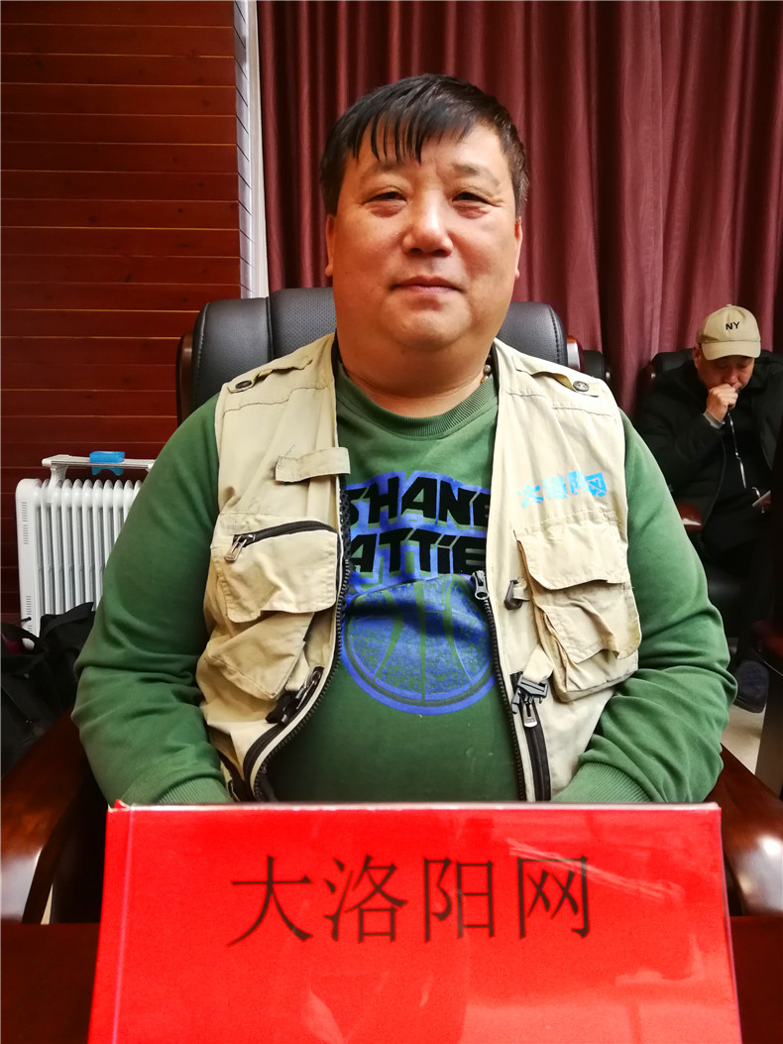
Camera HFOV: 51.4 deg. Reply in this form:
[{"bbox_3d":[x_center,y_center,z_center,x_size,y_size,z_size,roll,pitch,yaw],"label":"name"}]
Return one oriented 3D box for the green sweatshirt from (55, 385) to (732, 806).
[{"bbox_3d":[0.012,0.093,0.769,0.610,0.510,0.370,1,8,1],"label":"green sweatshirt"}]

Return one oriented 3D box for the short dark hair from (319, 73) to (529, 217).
[{"bbox_3d":[0.032,-0.331,0.773,0.190,0.175,0.210,1,8,2],"label":"short dark hair"}]

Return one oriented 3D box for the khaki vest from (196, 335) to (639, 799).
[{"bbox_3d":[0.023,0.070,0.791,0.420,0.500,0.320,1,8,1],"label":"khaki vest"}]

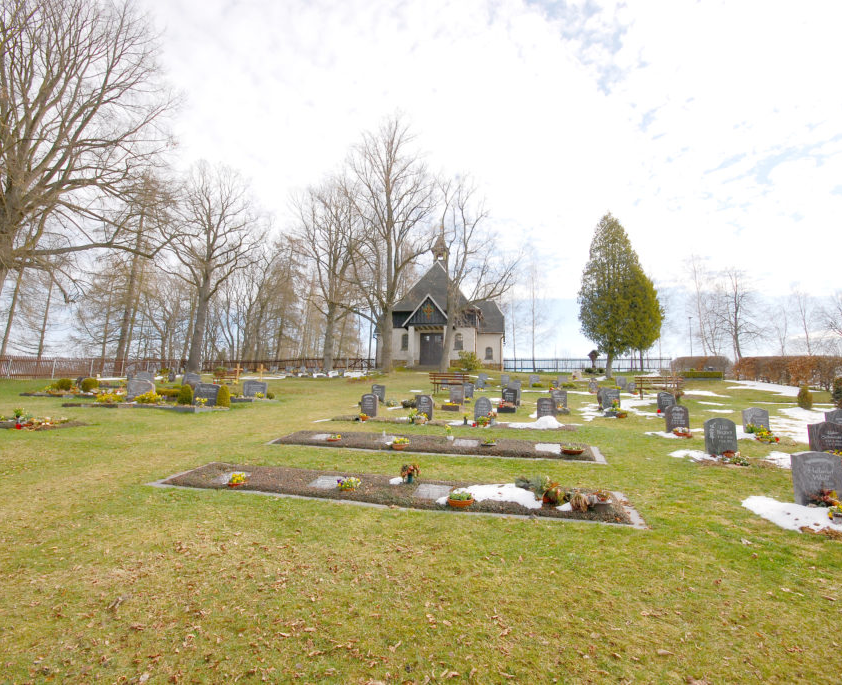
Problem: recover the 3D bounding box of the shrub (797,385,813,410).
[{"bbox_3d":[15.582,2.221,17.351,0.470,0.950,0.470,0,-6,12],"label":"shrub"}]

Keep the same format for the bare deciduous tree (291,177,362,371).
[{"bbox_3d":[-7.932,-5.659,37.972,6.200,16.200,6.000,-1,-7,13],"label":"bare deciduous tree"}]

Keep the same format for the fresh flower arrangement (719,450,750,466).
[{"bbox_3d":[4.955,1.828,6.760,0.390,0.170,0.290,-1,-7,13],"label":"fresh flower arrangement"}]

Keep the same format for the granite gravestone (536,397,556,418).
[{"bbox_3d":[3.361,1.809,11.433,0.470,0.640,0.140,0,-8,11],"label":"granite gravestone"}]

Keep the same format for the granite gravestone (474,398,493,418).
[{"bbox_3d":[1.554,1.653,10.637,0.430,0.620,0.130,-1,-7,13],"label":"granite gravestone"}]

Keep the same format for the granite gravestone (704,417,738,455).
[{"bbox_3d":[5.094,1.594,7.237,0.460,0.620,0.130,-1,-7,13],"label":"granite gravestone"}]

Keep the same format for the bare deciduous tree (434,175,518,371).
[{"bbox_3d":[4.065,-4.653,31.234,5.800,13.600,5.800,0,-6,12],"label":"bare deciduous tree"}]

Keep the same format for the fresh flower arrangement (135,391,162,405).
[{"bbox_3d":[-10.370,2.080,16.225,0.980,0.470,0.600,-1,-7,20],"label":"fresh flower arrangement"}]

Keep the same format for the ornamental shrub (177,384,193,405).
[{"bbox_3d":[-7.093,1.579,12.875,0.430,0.640,0.430,0,-8,11],"label":"ornamental shrub"}]

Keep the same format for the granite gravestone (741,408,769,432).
[{"bbox_3d":[8.980,2.072,11.438,0.560,0.700,0.120,0,-6,12],"label":"granite gravestone"}]

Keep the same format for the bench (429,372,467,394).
[{"bbox_3d":[1.335,1.873,19.392,1.780,0.950,0.600,0,-8,14],"label":"bench"}]

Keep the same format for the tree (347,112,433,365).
[{"bbox_3d":[-2.270,-8.011,33.300,7.400,21.000,7.200,0,-8,11],"label":"tree"}]

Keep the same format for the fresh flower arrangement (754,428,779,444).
[{"bbox_3d":[6.644,1.786,8.215,0.400,0.250,0.290,-1,-7,13],"label":"fresh flower arrangement"}]

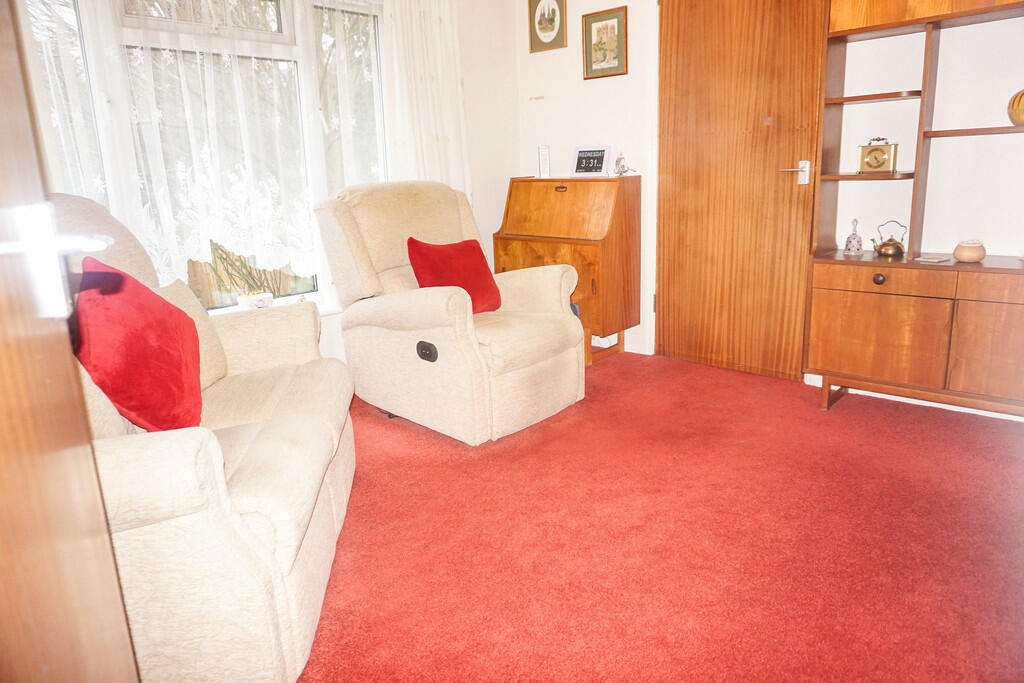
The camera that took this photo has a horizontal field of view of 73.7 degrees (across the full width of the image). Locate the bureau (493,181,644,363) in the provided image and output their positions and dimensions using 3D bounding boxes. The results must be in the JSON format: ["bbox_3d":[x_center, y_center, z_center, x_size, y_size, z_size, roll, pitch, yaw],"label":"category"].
[{"bbox_3d":[0.303,-0.407,3.830,0.735,0.984,0.380,10,18,41],"label":"bureau"}]

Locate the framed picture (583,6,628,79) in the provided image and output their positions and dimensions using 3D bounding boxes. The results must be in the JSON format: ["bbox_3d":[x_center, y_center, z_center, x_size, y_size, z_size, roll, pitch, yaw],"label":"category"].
[{"bbox_3d":[0.495,-1.583,3.635,0.285,0.333,0.020,10,18,41],"label":"framed picture"}]

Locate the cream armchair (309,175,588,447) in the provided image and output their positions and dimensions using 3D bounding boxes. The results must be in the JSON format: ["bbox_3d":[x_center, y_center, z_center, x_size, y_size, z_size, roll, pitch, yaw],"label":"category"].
[{"bbox_3d":[-0.286,-0.204,3.047,0.980,1.000,0.720,11,19,43],"label":"cream armchair"}]

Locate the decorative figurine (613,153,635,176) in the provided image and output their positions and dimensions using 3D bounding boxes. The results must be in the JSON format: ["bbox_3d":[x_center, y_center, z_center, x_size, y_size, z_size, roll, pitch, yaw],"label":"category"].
[{"bbox_3d":[0.597,-0.914,3.535,0.090,0.120,0.065,10,18,41],"label":"decorative figurine"}]

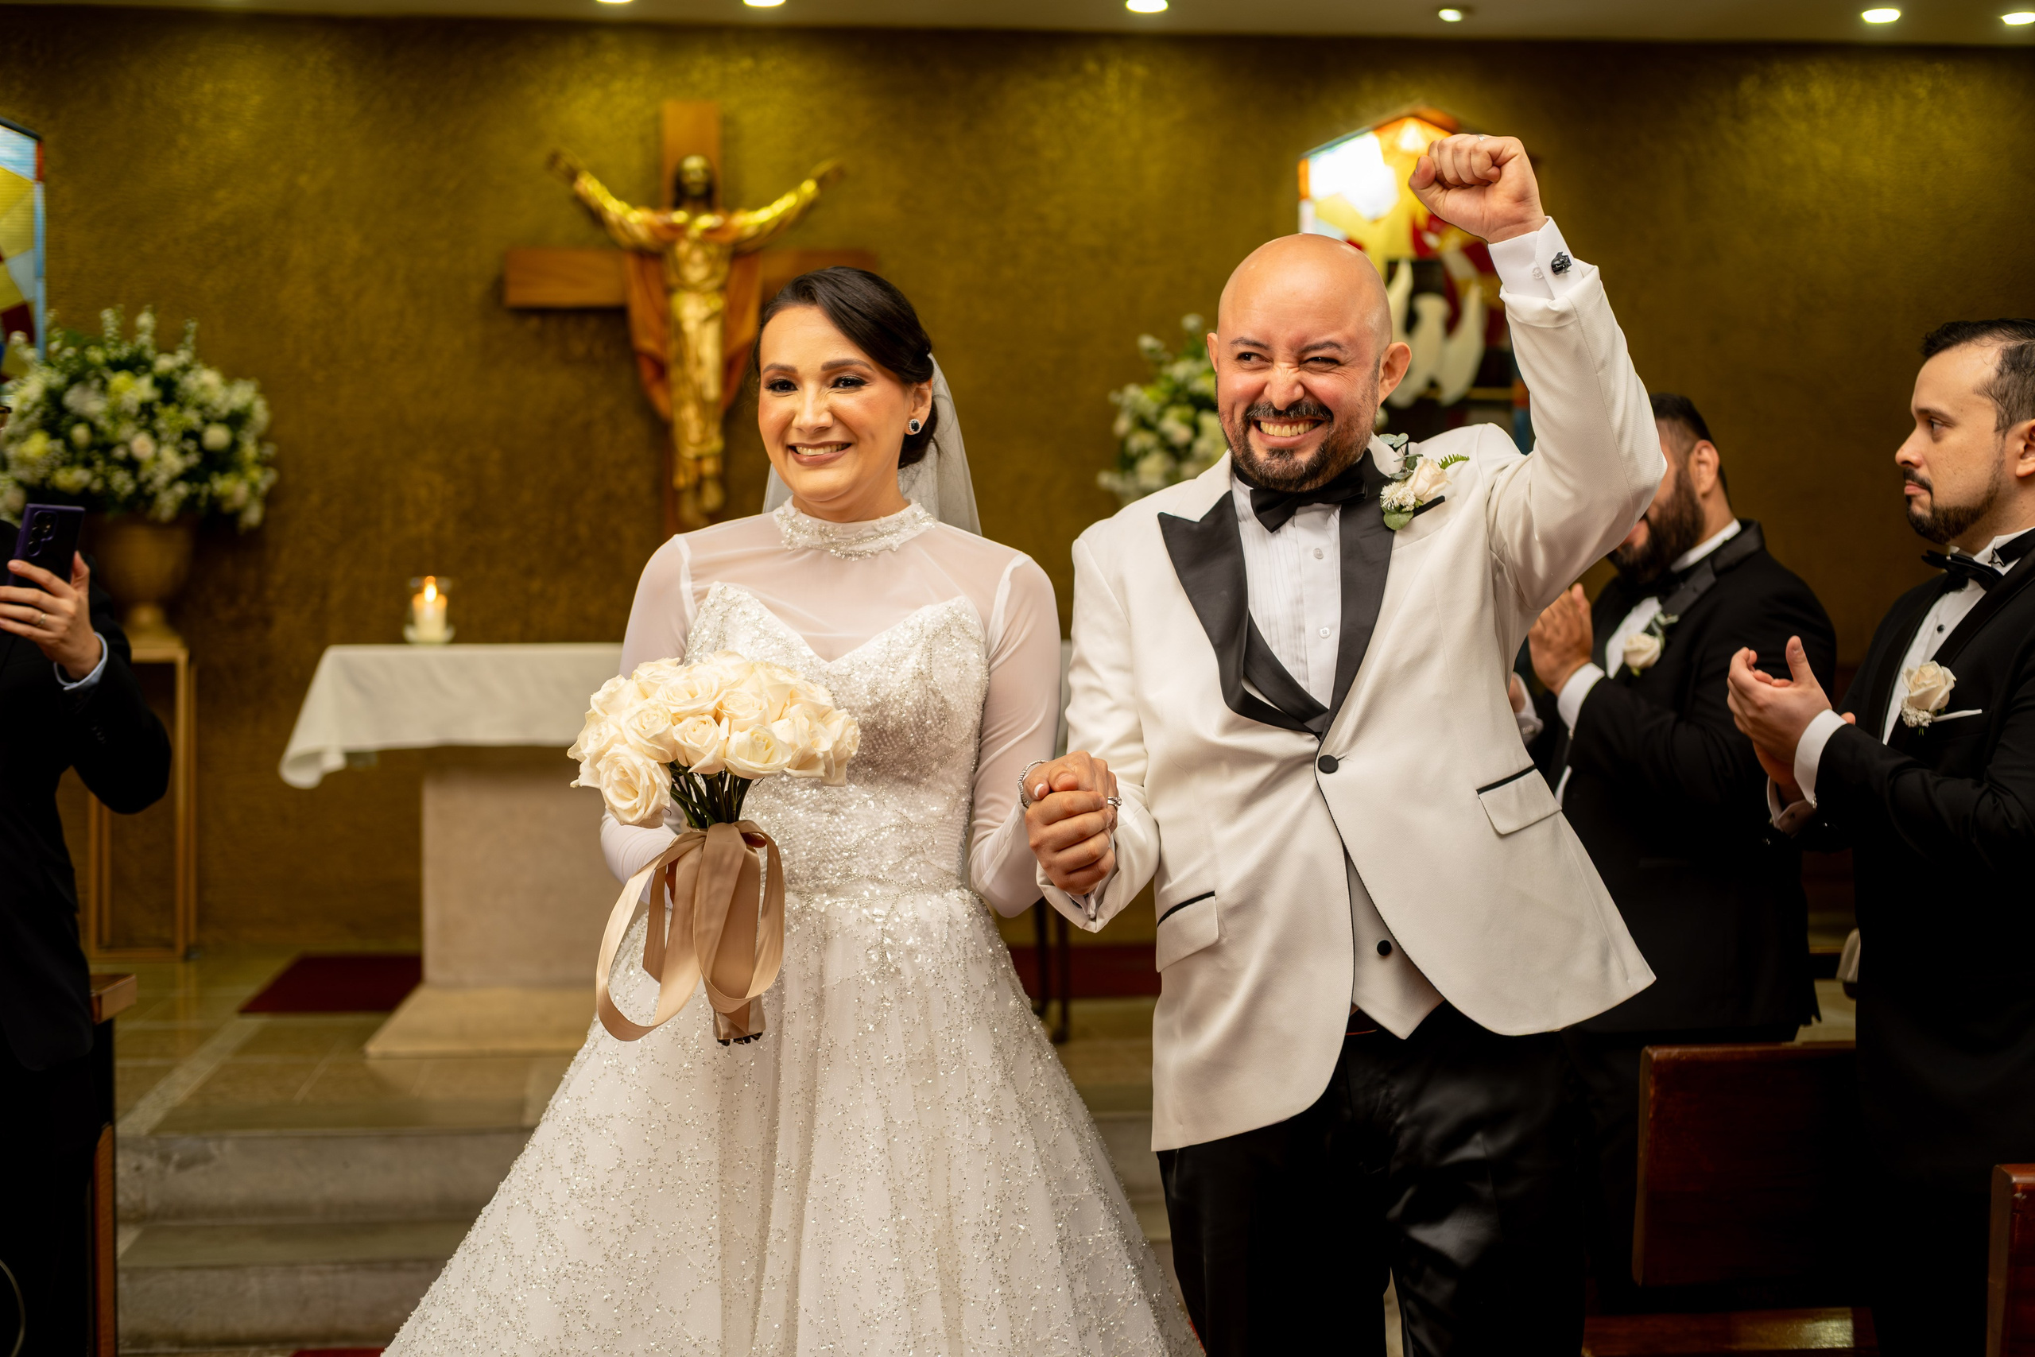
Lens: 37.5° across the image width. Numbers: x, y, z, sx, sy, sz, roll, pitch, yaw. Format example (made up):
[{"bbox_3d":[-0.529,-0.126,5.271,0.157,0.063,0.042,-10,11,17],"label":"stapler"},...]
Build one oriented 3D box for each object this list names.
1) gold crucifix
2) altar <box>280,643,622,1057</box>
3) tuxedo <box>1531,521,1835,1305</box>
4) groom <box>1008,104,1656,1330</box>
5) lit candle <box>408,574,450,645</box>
[{"bbox_3d":[-0.953,-1.017,8.740,1.090,1.360,0.200,0,2,-6],"label":"gold crucifix"},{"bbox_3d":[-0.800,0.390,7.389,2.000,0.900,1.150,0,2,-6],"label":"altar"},{"bbox_3d":[0.890,0.524,4.142,0.440,1.460,0.520,-2,3,-37],"label":"tuxedo"},{"bbox_3d":[0.320,0.401,2.987,0.650,1.860,0.460,0,2,5],"label":"groom"},{"bbox_3d":[-1.502,-0.174,7.650,0.110,0.175,0.110,0,2,-6],"label":"lit candle"}]

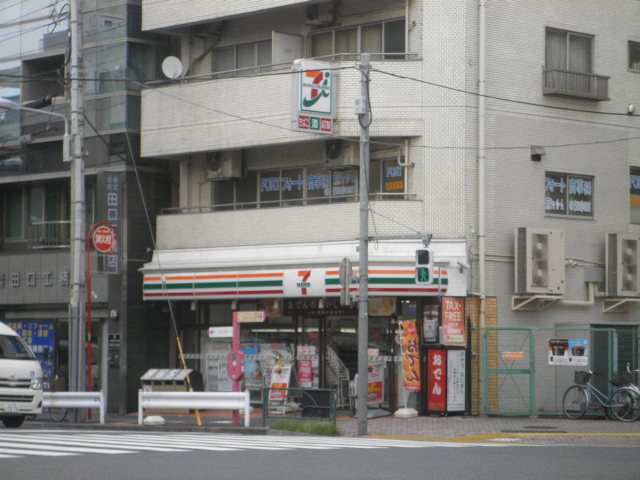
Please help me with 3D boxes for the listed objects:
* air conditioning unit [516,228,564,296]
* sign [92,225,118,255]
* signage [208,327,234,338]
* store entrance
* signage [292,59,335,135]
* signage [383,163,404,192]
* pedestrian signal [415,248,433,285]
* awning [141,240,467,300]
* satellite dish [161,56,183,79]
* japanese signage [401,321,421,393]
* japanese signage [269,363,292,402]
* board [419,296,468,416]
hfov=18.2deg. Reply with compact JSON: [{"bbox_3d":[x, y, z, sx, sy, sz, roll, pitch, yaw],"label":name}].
[{"bbox_3d":[4.810,0.463,43.400,1.200,1.400,0.380,3,-4,-42],"label":"air conditioning unit"},{"bbox_3d":[-4.887,-0.016,45.200,0.570,0.570,0.070,3,-4,-42],"label":"sign"},{"bbox_3d":[-1.960,1.844,39.796,0.800,0.219,0.060,-3,-4,44],"label":"signage"},{"bbox_3d":[0.534,2.661,43.286,2.902,2.065,0.300,-2,-4,40],"label":"store entrance"},{"bbox_3d":[-0.129,-3.072,42.900,1.000,1.560,0.210,3,-4,-42],"label":"signage"},{"bbox_3d":[1.574,-1.320,42.515,0.600,0.620,0.050,-3,-4,44],"label":"signage"},{"bbox_3d":[1.874,0.484,35.800,0.330,0.630,0.130,-3,-4,42],"label":"pedestrian signal"},{"bbox_3d":[-0.594,0.689,43.146,8.279,1.149,1.992,-2,-4,40],"label":"awning"},{"bbox_3d":[-3.452,-4.036,46.800,0.490,0.540,0.280,1,-15,-12],"label":"satellite dish"},{"bbox_3d":[1.907,2.429,41.700,0.430,1.500,0.100,0,-3,14],"label":"japanese signage"},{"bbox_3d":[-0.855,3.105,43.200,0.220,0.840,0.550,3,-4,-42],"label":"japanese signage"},{"bbox_3d":[2.572,2.383,41.200,0.971,2.413,0.200,0,-3,2],"label":"board"}]

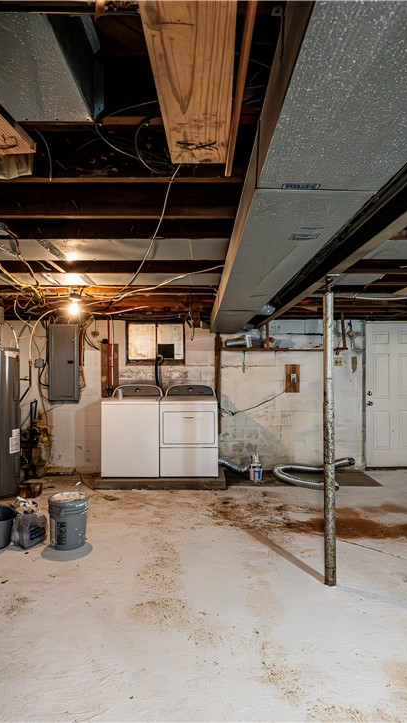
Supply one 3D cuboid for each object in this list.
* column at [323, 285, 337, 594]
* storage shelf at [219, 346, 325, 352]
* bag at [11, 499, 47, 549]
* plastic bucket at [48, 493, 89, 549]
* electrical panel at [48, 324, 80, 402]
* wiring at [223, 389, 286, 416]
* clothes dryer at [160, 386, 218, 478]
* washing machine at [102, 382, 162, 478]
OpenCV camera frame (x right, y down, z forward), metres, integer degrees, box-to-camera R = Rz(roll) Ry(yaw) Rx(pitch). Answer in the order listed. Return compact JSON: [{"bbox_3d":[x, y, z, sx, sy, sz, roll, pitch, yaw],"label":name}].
[{"bbox_3d":[0.820,0.444,2.738,0.077,1.990,0.077,0,-1,0],"label":"column"},{"bbox_3d":[1.050,-0.151,5.553,1.600,0.045,0.260,0,-1,0],"label":"storage shelf"},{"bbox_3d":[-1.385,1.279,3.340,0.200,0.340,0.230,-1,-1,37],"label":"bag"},{"bbox_3d":[-1.055,1.243,3.310,0.305,0.370,0.305,0,-1,0],"label":"plastic bucket"},{"bbox_3d":[-1.840,0.027,5.620,0.390,1.020,0.110,0,-1,0],"label":"electrical panel"},{"bbox_3d":[0.676,0.545,5.580,0.860,0.360,0.100,0,-1,0],"label":"wiring"},{"bbox_3d":[-0.162,0.838,5.300,0.685,1.070,0.690,0,-1,0],"label":"clothes dryer"},{"bbox_3d":[-0.860,0.840,5.317,0.690,1.070,0.690,0,-1,0],"label":"washing machine"}]

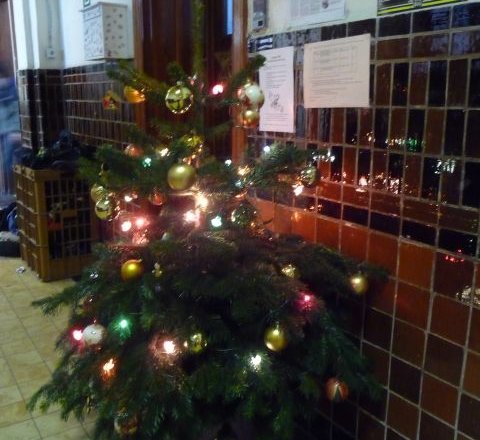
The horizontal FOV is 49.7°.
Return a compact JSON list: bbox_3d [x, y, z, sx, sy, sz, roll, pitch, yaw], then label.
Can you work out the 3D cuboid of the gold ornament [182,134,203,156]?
[{"bbox_3d":[-0.136,-0.213,1.480,0.062,0.067,0.062,-1,14,-5],"label":"gold ornament"}]

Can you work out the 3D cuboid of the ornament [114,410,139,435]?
[{"bbox_3d":[-0.300,0.536,1.370,0.060,0.065,0.060,-1,14,-5],"label":"ornament"}]

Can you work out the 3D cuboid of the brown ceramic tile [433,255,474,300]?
[{"bbox_3d":[0.578,0.151,1.394,0.012,0.127,0.116,-9,16,-32],"label":"brown ceramic tile"}]

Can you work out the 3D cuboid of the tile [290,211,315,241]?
[{"bbox_3d":[0.236,0.029,1.908,0.010,0.120,0.117,-9,16,-32],"label":"tile"}]

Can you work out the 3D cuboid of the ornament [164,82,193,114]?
[{"bbox_3d":[-0.174,-0.347,1.480,0.080,0.091,0.080,-2,13,-6],"label":"ornament"}]

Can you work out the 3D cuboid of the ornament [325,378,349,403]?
[{"bbox_3d":[0.267,0.471,1.430,0.060,0.065,0.060,-1,14,-5],"label":"ornament"}]

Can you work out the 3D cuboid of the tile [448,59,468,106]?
[{"bbox_3d":[0.556,-0.348,1.309,0.010,0.120,0.055,-9,16,-32],"label":"tile"}]

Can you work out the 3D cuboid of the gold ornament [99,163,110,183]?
[{"bbox_3d":[-0.421,-0.148,1.610,0.044,0.060,0.044,0,13,0],"label":"gold ornament"}]

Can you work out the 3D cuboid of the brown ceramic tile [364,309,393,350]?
[{"bbox_3d":[0.445,0.348,1.655,0.012,0.120,0.117,-9,16,-32],"label":"brown ceramic tile"}]

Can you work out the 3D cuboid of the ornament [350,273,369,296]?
[{"bbox_3d":[0.346,0.190,1.500,0.050,0.054,0.050,-1,14,-5],"label":"ornament"}]

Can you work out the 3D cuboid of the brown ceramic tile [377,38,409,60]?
[{"bbox_3d":[0.429,-0.472,1.438,0.010,0.058,0.120,-8,15,-31],"label":"brown ceramic tile"}]

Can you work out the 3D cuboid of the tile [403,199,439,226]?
[{"bbox_3d":[0.510,-0.027,1.457,0.012,0.060,0.118,-9,16,-32],"label":"tile"}]

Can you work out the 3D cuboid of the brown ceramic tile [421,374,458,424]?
[{"bbox_3d":[0.566,0.506,1.452,0.010,0.120,0.120,-8,15,-31],"label":"brown ceramic tile"}]

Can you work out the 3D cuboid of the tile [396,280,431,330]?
[{"bbox_3d":[0.504,0.247,1.508,0.010,0.118,0.119,-9,16,-31],"label":"tile"}]

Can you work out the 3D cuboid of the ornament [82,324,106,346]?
[{"bbox_3d":[-0.402,0.318,1.430,0.063,0.064,0.063,0,13,0],"label":"ornament"}]

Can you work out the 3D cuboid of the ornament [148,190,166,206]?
[{"bbox_3d":[-0.255,-0.068,1.600,0.056,0.056,0.056,0,13,0],"label":"ornament"}]

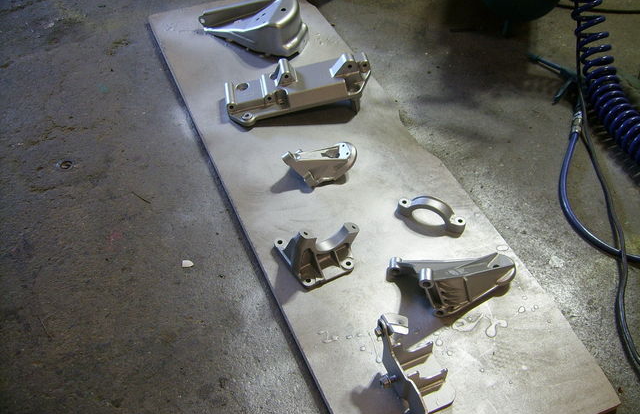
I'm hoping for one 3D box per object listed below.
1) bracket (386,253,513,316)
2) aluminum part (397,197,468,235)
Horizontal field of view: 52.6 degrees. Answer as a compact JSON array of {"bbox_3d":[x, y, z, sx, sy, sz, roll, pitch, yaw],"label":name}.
[{"bbox_3d":[0.218,0.115,1.047,0.208,0.067,0.107,-3,47,-3],"label":"bracket"},{"bbox_3d":[0.204,0.005,1.170,0.124,0.038,0.022,19,49,17],"label":"aluminum part"}]

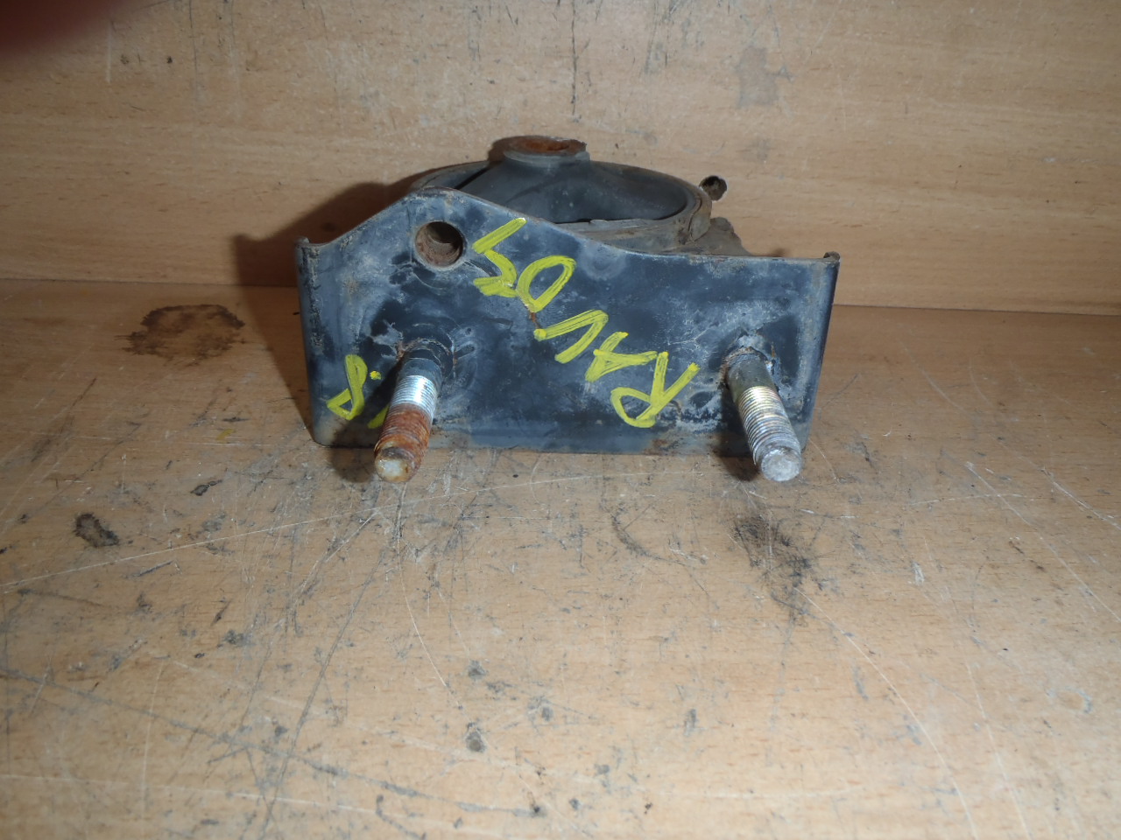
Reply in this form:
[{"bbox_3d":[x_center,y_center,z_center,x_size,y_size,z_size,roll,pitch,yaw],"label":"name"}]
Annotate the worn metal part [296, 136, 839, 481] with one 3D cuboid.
[{"bbox_3d":[0.002,-0.037,0.270,0.145,0.080,0.147,2,30,0],"label":"worn metal part"}]

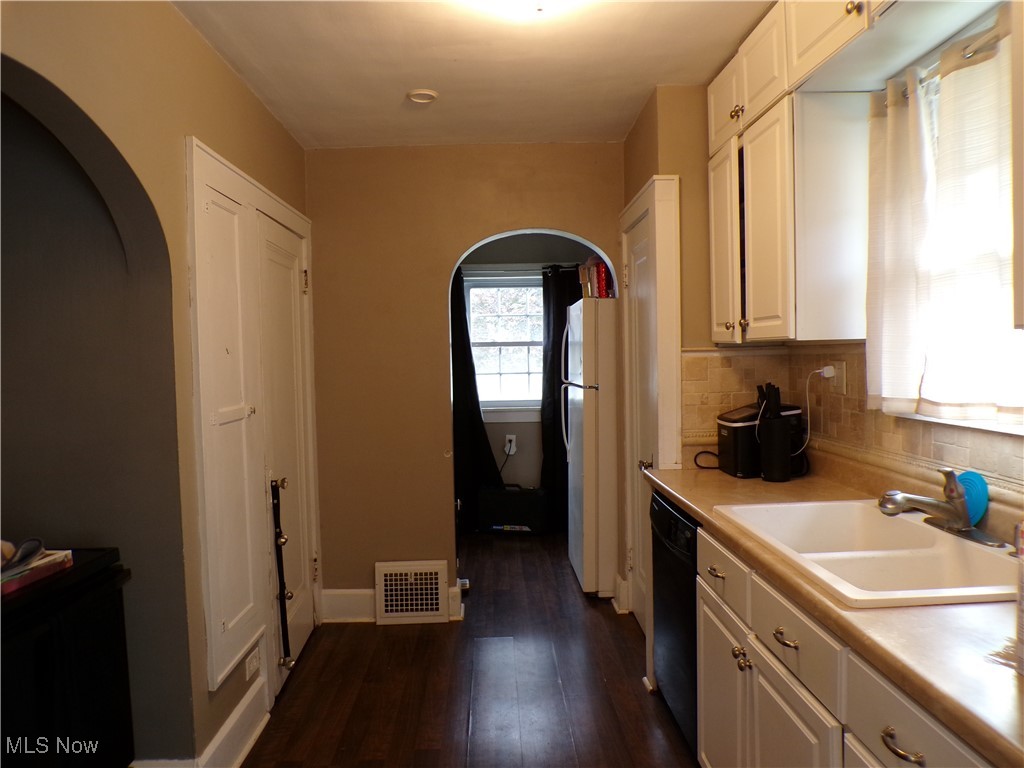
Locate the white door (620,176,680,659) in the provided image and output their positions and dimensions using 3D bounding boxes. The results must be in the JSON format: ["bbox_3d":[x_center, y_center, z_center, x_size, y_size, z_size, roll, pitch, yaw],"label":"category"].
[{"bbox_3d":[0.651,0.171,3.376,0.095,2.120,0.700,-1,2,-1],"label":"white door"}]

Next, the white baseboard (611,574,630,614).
[{"bbox_3d":[0.593,1.125,3.825,0.070,0.180,0.170,-1,2,-1],"label":"white baseboard"}]

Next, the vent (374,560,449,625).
[{"bbox_3d":[-0.515,1.077,3.694,0.366,0.328,0.045,-1,2,-1],"label":"vent"}]

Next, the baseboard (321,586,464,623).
[{"bbox_3d":[-0.626,1.152,3.728,0.722,0.180,0.030,-1,2,-1],"label":"baseboard"}]

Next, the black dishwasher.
[{"bbox_3d":[0.871,0.835,2.540,0.600,0.815,0.605,-1,2,-1],"label":"black dishwasher"}]

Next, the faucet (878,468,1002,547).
[{"bbox_3d":[1.033,0.292,1.723,0.230,0.152,0.250,-1,2,-1],"label":"faucet"}]

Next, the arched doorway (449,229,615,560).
[{"bbox_3d":[0.126,0.204,3.781,0.878,2.010,0.150,-1,2,-1],"label":"arched doorway"}]

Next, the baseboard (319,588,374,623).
[{"bbox_3d":[-0.847,1.157,3.723,0.279,0.180,0.030,-1,2,-1],"label":"baseboard"}]

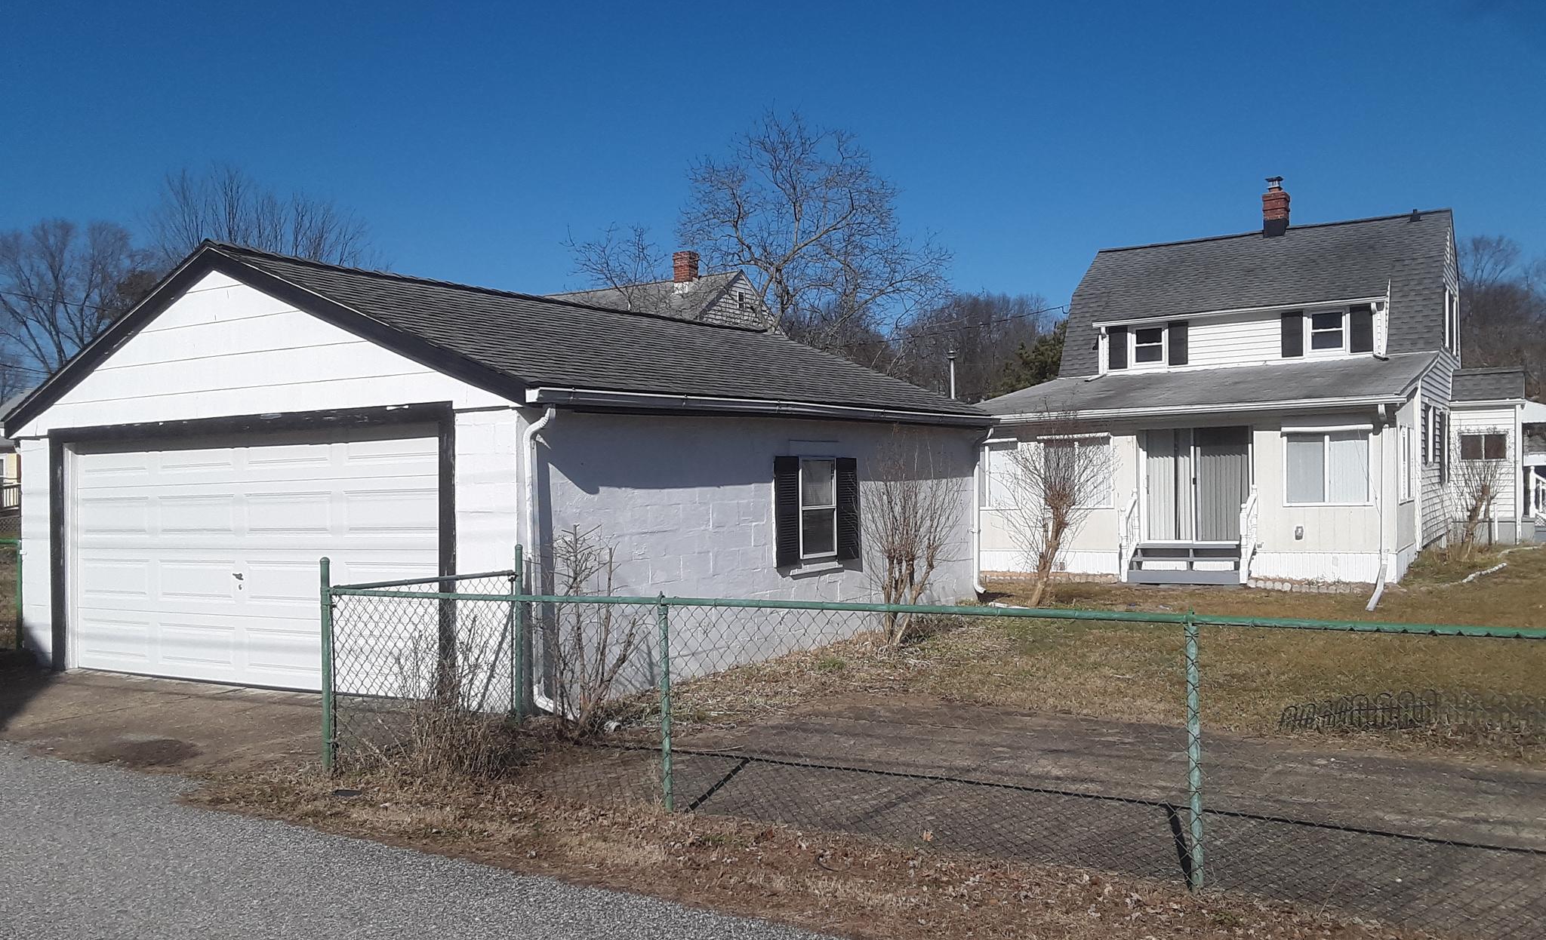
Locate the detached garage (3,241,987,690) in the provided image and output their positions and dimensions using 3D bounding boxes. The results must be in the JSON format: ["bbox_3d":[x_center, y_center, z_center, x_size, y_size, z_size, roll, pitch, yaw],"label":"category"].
[{"bbox_3d":[-2.250,-0.062,13.576,6.620,3.560,8.450,-2,0,31],"label":"detached garage"}]

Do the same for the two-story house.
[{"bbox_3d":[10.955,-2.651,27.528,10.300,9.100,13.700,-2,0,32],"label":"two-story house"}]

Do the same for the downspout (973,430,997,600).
[{"bbox_3d":[2.586,0.510,15.357,0.250,2.100,0.110,-2,0,31],"label":"downspout"}]

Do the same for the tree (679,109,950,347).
[{"bbox_3d":[0.870,-2.820,26.500,5.759,9.640,5.471,-1,0,0],"label":"tree"}]

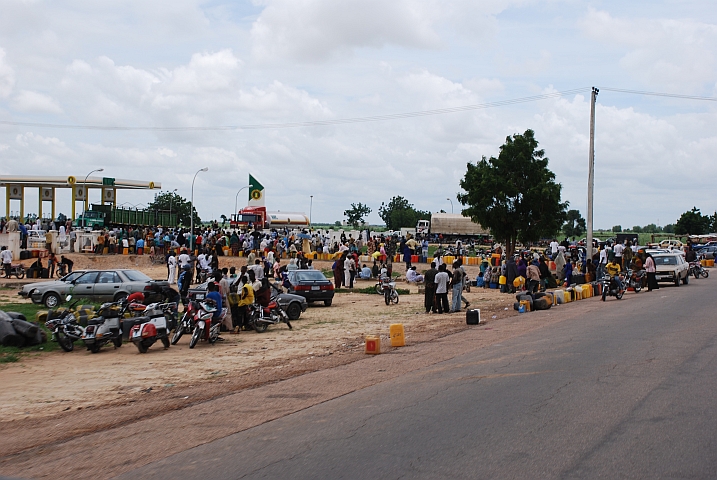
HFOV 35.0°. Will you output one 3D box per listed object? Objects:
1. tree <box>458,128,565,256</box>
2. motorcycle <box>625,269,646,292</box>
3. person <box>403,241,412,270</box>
[{"bbox_3d":[7.723,-1.830,57.000,5.400,7.400,5.200,1,1,0],"label":"tree"},{"bbox_3d":[11.413,1.687,47.000,0.750,1.080,1.950,1,1,25],"label":"motorcycle"},{"bbox_3d":[2.814,0.898,65.000,0.520,1.720,0.360,1,1,12],"label":"person"}]

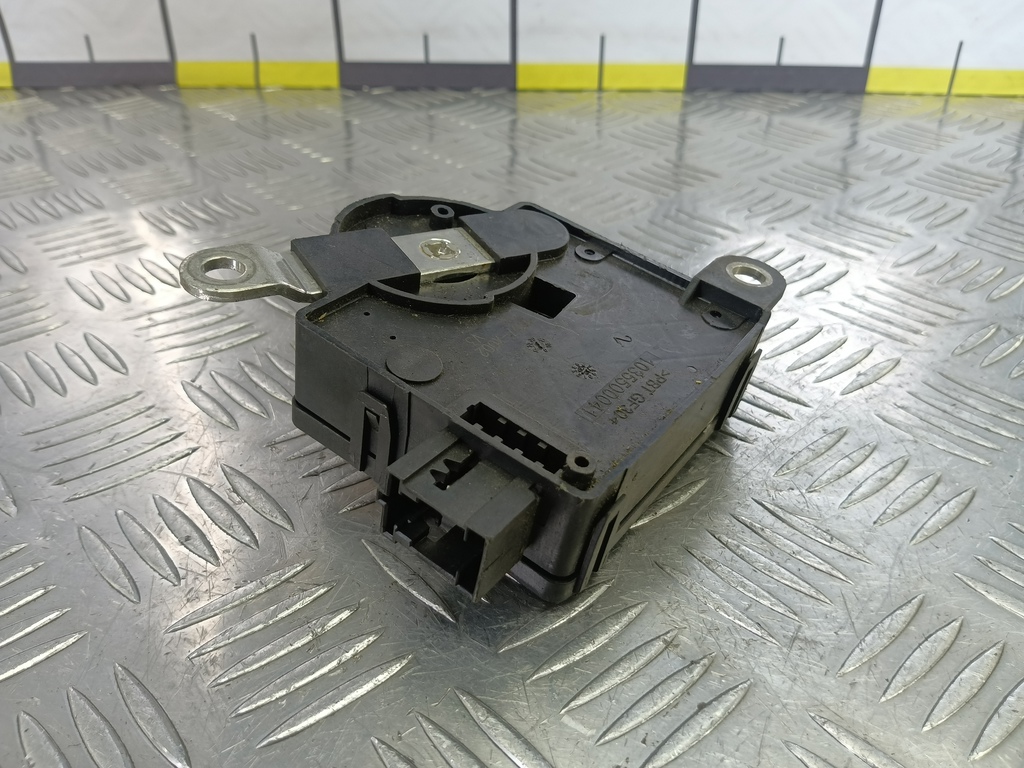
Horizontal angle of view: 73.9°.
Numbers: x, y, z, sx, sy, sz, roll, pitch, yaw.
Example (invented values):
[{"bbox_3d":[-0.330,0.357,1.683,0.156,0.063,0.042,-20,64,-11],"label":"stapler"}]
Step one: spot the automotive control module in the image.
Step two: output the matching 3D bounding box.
[{"bbox_3d":[-0.005,-0.013,0.171,0.112,0.033,0.114,30,45,25],"label":"automotive control module"}]

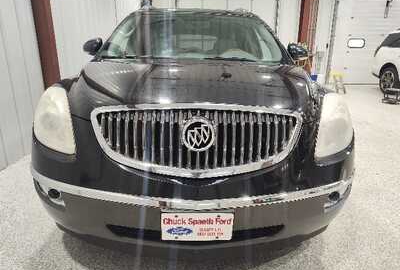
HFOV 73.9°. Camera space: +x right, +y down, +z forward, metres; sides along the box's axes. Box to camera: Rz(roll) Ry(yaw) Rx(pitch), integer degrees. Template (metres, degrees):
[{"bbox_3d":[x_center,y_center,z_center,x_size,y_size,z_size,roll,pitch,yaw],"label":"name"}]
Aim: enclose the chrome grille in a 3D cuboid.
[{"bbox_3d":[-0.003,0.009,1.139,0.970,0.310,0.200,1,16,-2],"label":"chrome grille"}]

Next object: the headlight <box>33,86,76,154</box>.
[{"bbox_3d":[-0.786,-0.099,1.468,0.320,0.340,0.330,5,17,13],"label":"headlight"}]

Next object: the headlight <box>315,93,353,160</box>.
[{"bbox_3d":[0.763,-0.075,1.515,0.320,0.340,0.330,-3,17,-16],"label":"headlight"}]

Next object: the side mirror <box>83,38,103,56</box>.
[{"bbox_3d":[-1.023,-0.846,2.557,0.210,0.160,0.145,1,16,-2],"label":"side mirror"}]

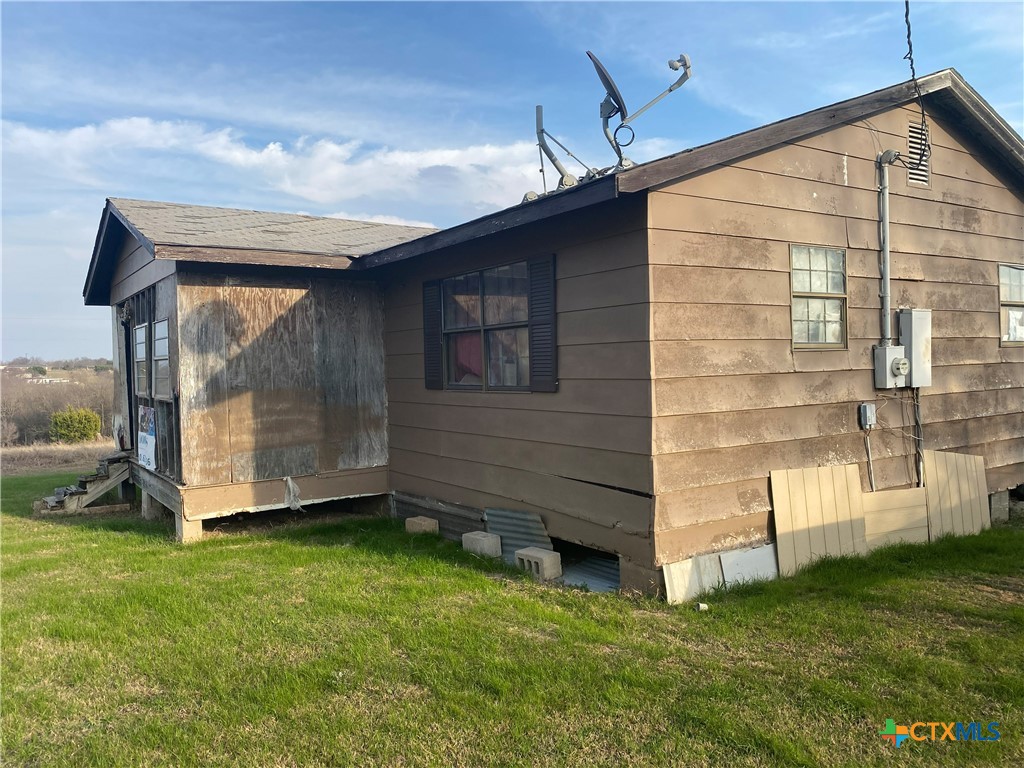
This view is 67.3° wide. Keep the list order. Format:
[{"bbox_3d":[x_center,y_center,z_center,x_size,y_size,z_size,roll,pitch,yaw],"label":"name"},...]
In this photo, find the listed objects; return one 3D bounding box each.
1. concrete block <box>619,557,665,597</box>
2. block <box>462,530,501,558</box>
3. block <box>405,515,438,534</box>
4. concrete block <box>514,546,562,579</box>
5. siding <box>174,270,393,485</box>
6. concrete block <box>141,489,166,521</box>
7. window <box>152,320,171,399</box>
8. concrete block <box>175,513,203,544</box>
[{"bbox_3d":[1.080,1.528,6.047,0.200,0.310,0.430,-3,2,-33],"label":"concrete block"},{"bbox_3d":[-0.294,1.587,7.566,0.194,0.194,0.375,-3,2,-37],"label":"block"},{"bbox_3d":[-1.009,1.623,8.653,0.194,0.194,0.360,-3,2,-40],"label":"block"},{"bbox_3d":[0.234,1.595,6.820,0.194,0.194,0.390,-3,2,-40],"label":"concrete block"},{"bbox_3d":[-2.608,-0.099,9.023,2.429,2.348,0.060,-2,2,-34],"label":"siding"},{"bbox_3d":[-4.957,1.650,10.619,0.200,0.400,0.400,-2,2,-34],"label":"concrete block"},{"bbox_3d":[-4.199,-0.287,9.232,0.060,0.940,1.020,-2,2,-34],"label":"window"},{"bbox_3d":[-3.604,1.600,8.590,0.200,0.330,0.400,-2,2,-34],"label":"concrete block"}]

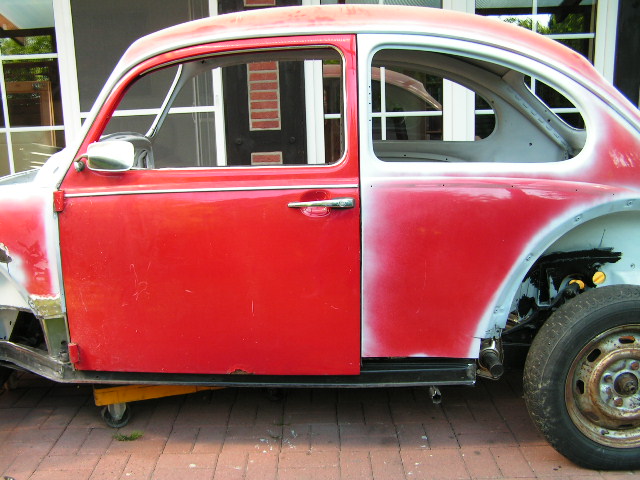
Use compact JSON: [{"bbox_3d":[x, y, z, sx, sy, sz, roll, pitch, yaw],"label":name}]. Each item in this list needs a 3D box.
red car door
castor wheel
[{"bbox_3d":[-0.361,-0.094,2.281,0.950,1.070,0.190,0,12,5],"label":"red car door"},{"bbox_3d":[-0.758,0.635,2.590,0.100,0.110,0.045,-9,15,-32],"label":"castor wheel"}]

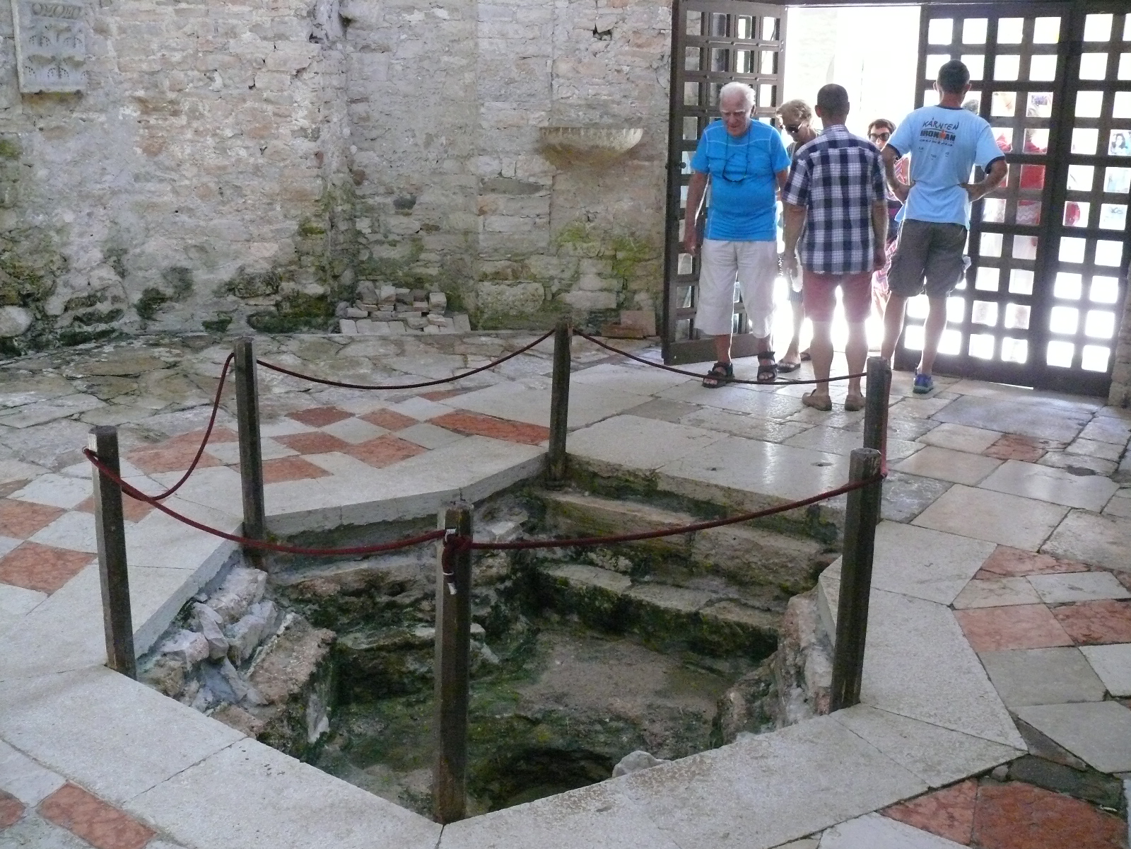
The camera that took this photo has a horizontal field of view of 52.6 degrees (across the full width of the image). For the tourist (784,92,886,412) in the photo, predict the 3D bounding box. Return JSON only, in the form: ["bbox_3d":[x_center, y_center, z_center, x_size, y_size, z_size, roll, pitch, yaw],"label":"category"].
[{"bbox_3d":[1.509,-0.947,6.197,0.550,1.715,0.360,3,14,9],"label":"tourist"}]

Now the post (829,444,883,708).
[{"bbox_3d":[0.777,0.450,3.074,0.083,0.792,0.083,4,16,14],"label":"post"}]

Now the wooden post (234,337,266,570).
[{"bbox_3d":[-1.211,0.122,4.384,0.078,0.899,0.078,-4,16,-15],"label":"wooden post"}]

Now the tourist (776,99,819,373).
[{"bbox_3d":[1.476,-1.178,7.141,0.460,1.624,0.400,12,19,36],"label":"tourist"}]

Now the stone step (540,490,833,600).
[{"bbox_3d":[0.545,0.512,5.110,1.358,0.260,0.280,9,17,30],"label":"stone step"}]

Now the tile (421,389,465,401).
[{"bbox_3d":[-0.699,-0.164,6.516,0.170,0.020,0.310,12,19,35],"label":"tile"}]

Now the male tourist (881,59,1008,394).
[{"bbox_3d":[2.179,-1.133,6.582,0.710,1.840,0.380,7,17,24],"label":"male tourist"}]

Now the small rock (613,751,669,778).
[{"bbox_3d":[0.201,0.901,2.974,0.165,0.095,0.125,-8,17,-27],"label":"small rock"}]

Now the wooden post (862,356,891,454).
[{"bbox_3d":[1.192,0.128,4.425,0.080,0.781,0.080,4,16,14],"label":"wooden post"}]

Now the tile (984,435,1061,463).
[{"bbox_3d":[2.193,0.124,5.526,0.265,0.020,0.448,12,18,37],"label":"tile"}]

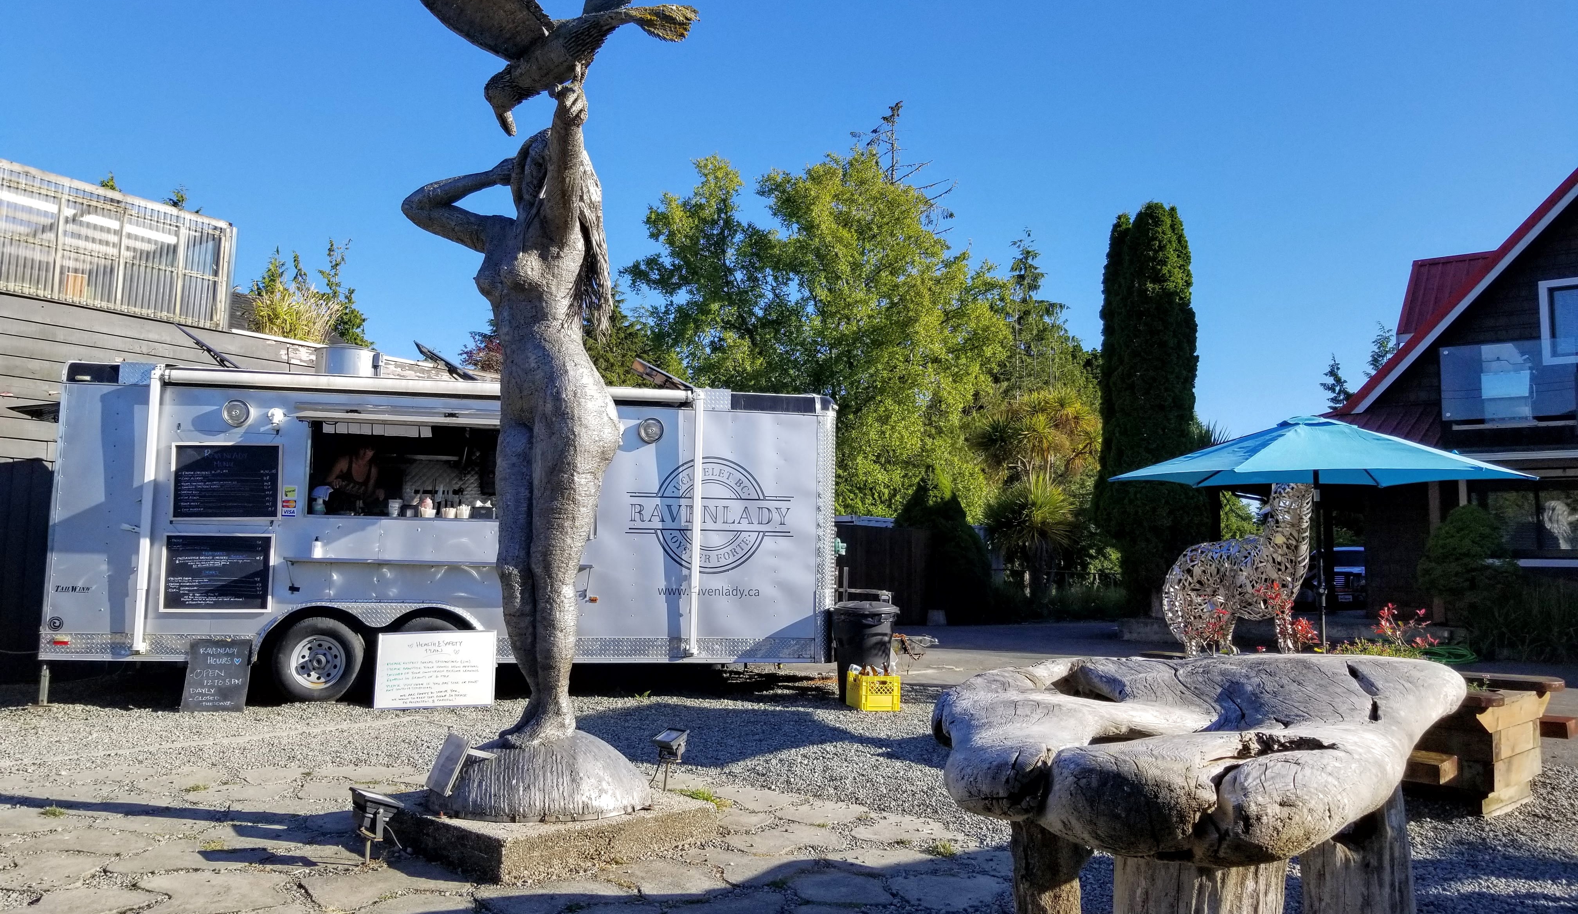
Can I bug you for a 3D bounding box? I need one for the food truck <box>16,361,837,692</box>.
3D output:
[{"bbox_3d":[-2.873,0.691,10.922,6.100,2.750,2.500,2,-6,-11],"label":"food truck"}]

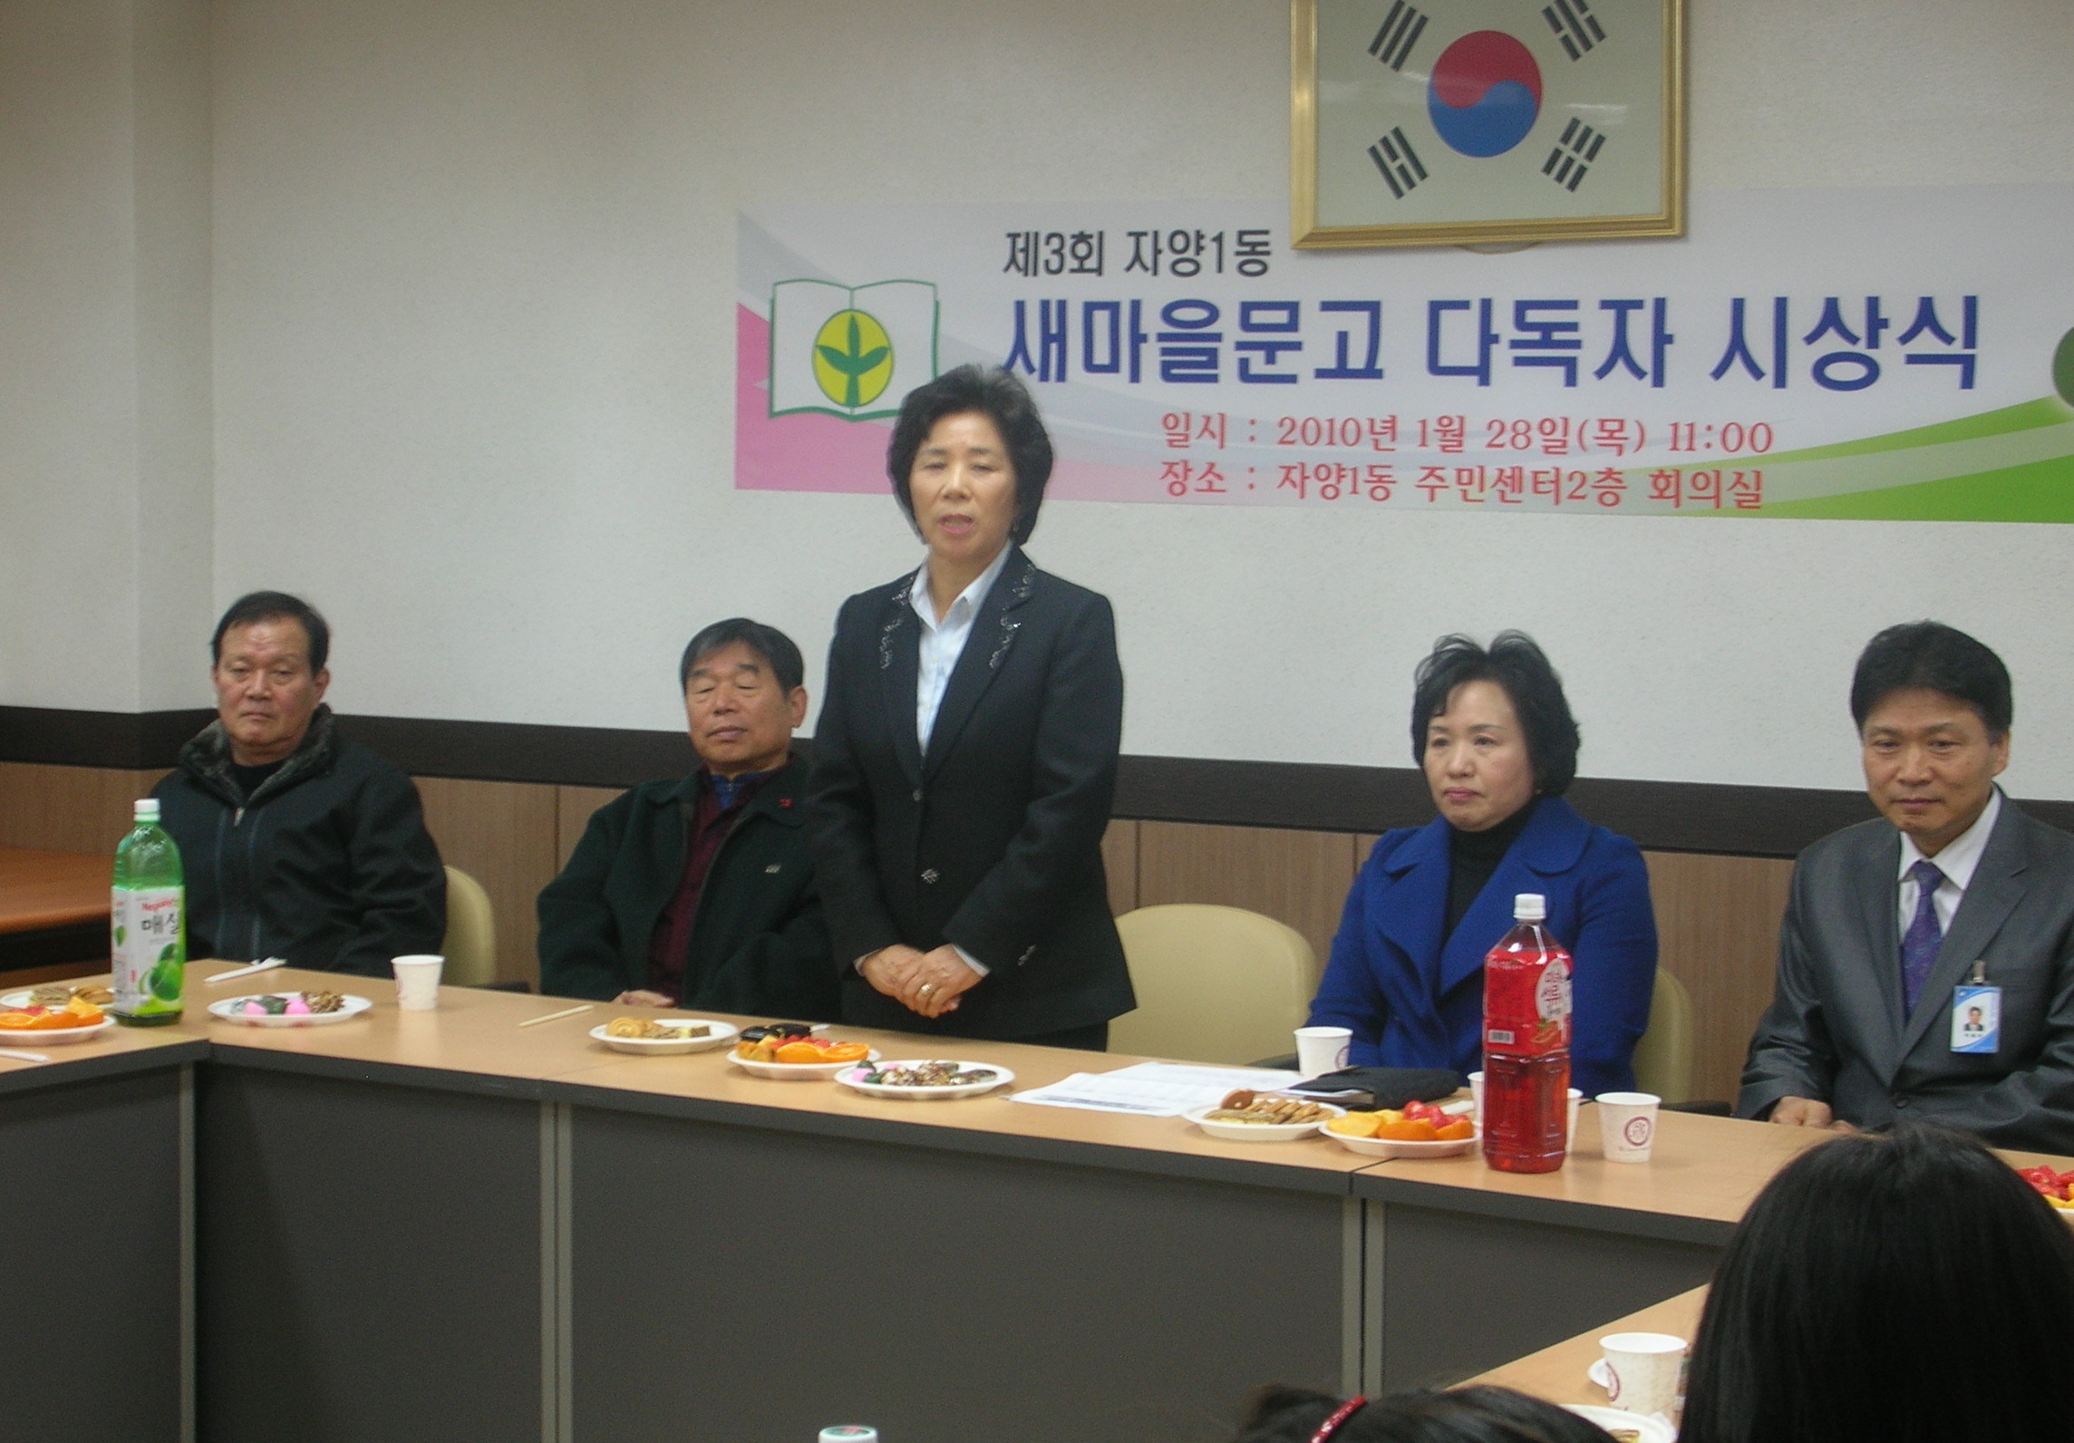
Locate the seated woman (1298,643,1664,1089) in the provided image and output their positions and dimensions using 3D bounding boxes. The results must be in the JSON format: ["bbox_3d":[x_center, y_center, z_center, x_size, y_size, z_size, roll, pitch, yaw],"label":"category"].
[{"bbox_3d":[0.484,0.530,5.580,0.500,1.270,0.760,3,5,35],"label":"seated woman"}]

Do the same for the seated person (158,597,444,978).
[{"bbox_3d":[-1.256,0.443,6.619,0.530,1.262,0.780,3,5,27],"label":"seated person"}]

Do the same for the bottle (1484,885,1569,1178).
[{"bbox_3d":[0.545,0.344,4.911,0.083,0.300,0.083,0,4,0],"label":"bottle"}]

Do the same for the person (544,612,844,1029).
[{"bbox_3d":[-0.546,0.489,6.172,0.540,1.249,0.800,3,5,29],"label":"person"}]

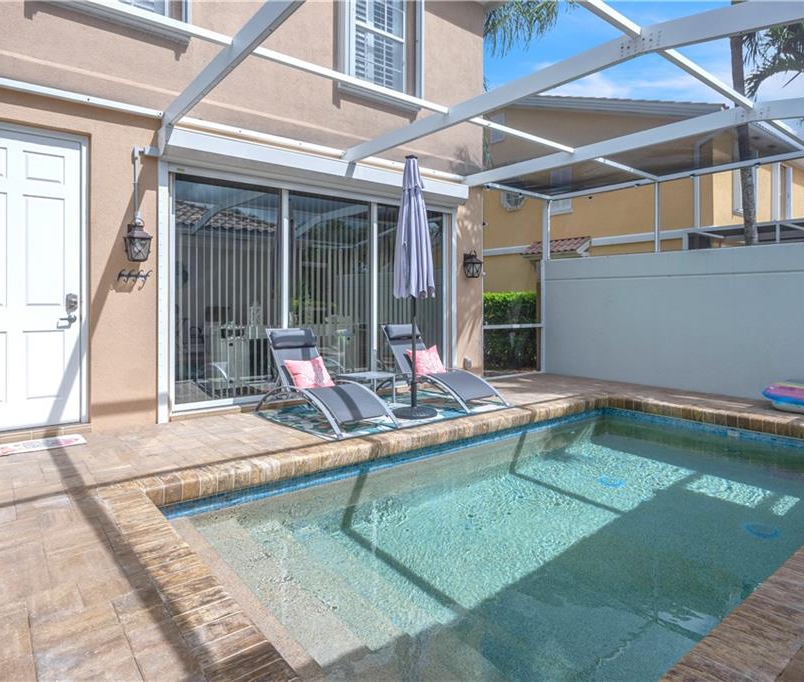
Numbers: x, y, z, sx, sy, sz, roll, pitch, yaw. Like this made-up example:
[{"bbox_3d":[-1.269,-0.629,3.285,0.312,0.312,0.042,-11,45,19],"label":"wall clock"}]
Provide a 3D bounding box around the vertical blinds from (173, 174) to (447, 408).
[{"bbox_3d":[-0.765,-0.549,6.056,3.680,2.330,0.130,-2,3,-38],"label":"vertical blinds"}]

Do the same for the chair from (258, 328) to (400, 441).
[{"bbox_3d":[-0.744,0.338,4.942,0.620,0.850,1.500,-2,3,-42],"label":"chair"}]

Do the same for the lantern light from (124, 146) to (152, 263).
[{"bbox_3d":[-2.320,-1.192,4.489,0.240,1.000,0.250,-2,3,-38],"label":"lantern light"}]

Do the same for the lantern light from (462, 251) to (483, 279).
[{"bbox_3d":[0.987,-1.055,7.078,0.230,0.380,0.250,-2,3,-38],"label":"lantern light"}]

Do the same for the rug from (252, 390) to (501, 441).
[{"bbox_3d":[-0.133,0.717,5.394,2.190,0.012,1.440,-2,3,-40],"label":"rug"}]

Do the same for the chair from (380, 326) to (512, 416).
[{"bbox_3d":[0.454,0.259,5.943,0.620,0.850,1.520,-2,3,-40],"label":"chair"}]

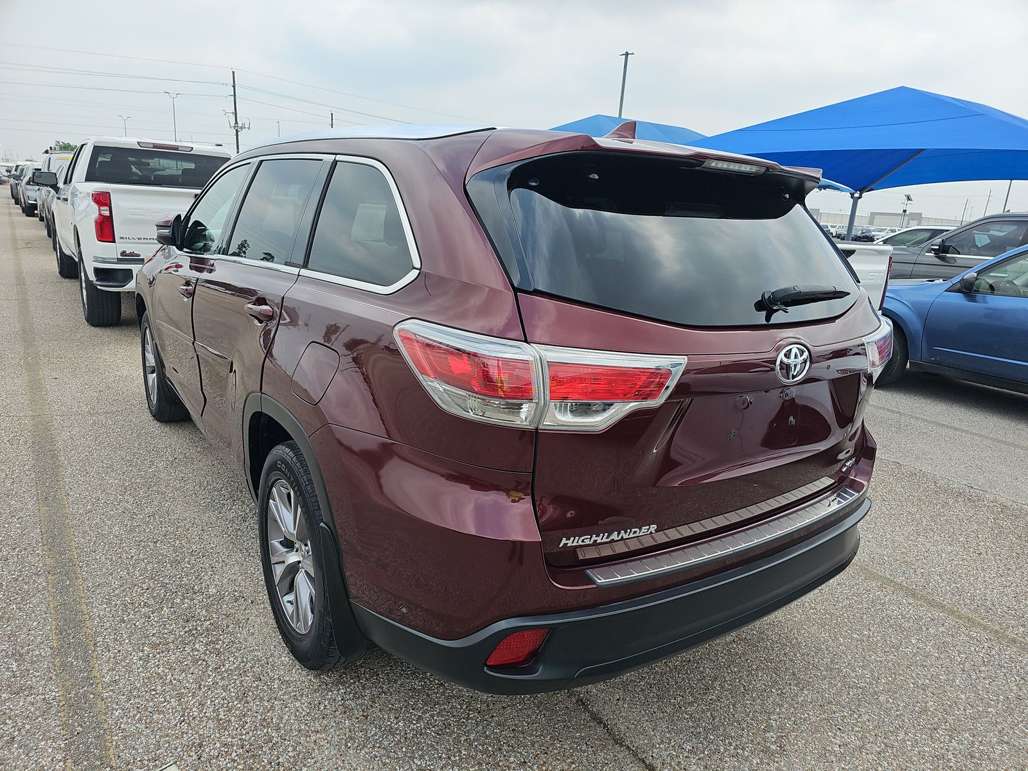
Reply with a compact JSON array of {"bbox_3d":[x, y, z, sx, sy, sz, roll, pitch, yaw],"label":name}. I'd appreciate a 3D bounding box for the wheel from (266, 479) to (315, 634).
[{"bbox_3d":[-0.660,0.546,2.273,0.190,0.490,0.490,-6,18,-35],"label":"wheel"}]

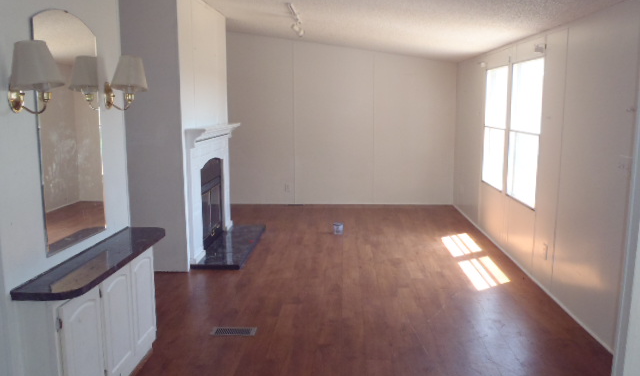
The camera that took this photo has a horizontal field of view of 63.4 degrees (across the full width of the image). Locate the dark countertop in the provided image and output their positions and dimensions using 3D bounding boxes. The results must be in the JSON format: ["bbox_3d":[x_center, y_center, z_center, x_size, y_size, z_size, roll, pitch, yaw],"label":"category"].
[{"bbox_3d":[-1.173,0.377,2.839,0.279,0.036,1.209,0,9,3],"label":"dark countertop"}]

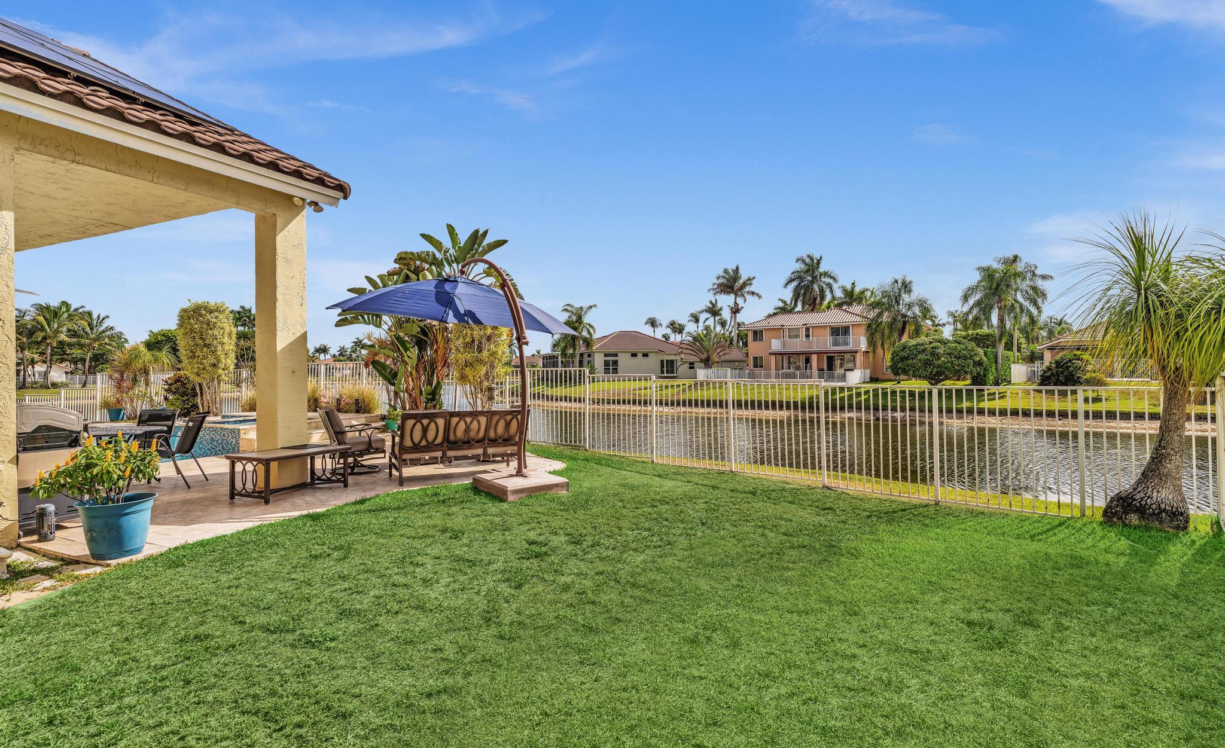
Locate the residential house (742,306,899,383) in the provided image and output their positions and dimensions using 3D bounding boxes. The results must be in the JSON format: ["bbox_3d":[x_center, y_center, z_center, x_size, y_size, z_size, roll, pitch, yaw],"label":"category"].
[{"bbox_3d":[22.600,-2.900,61.000,16.500,8.000,12.000,0,0,28],"label":"residential house"}]

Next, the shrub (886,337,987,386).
[{"bbox_3d":[27.243,-1.084,48.500,7.200,4.300,6.800,0,0,29],"label":"shrub"}]

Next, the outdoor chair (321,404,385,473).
[{"bbox_3d":[-3.750,0.940,8.380,0.870,0.950,0.750,0,0,-29],"label":"outdoor chair"}]

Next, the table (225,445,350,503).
[{"bbox_3d":[-3.750,1.158,6.750,0.660,0.485,1.150,0,0,23],"label":"table"}]

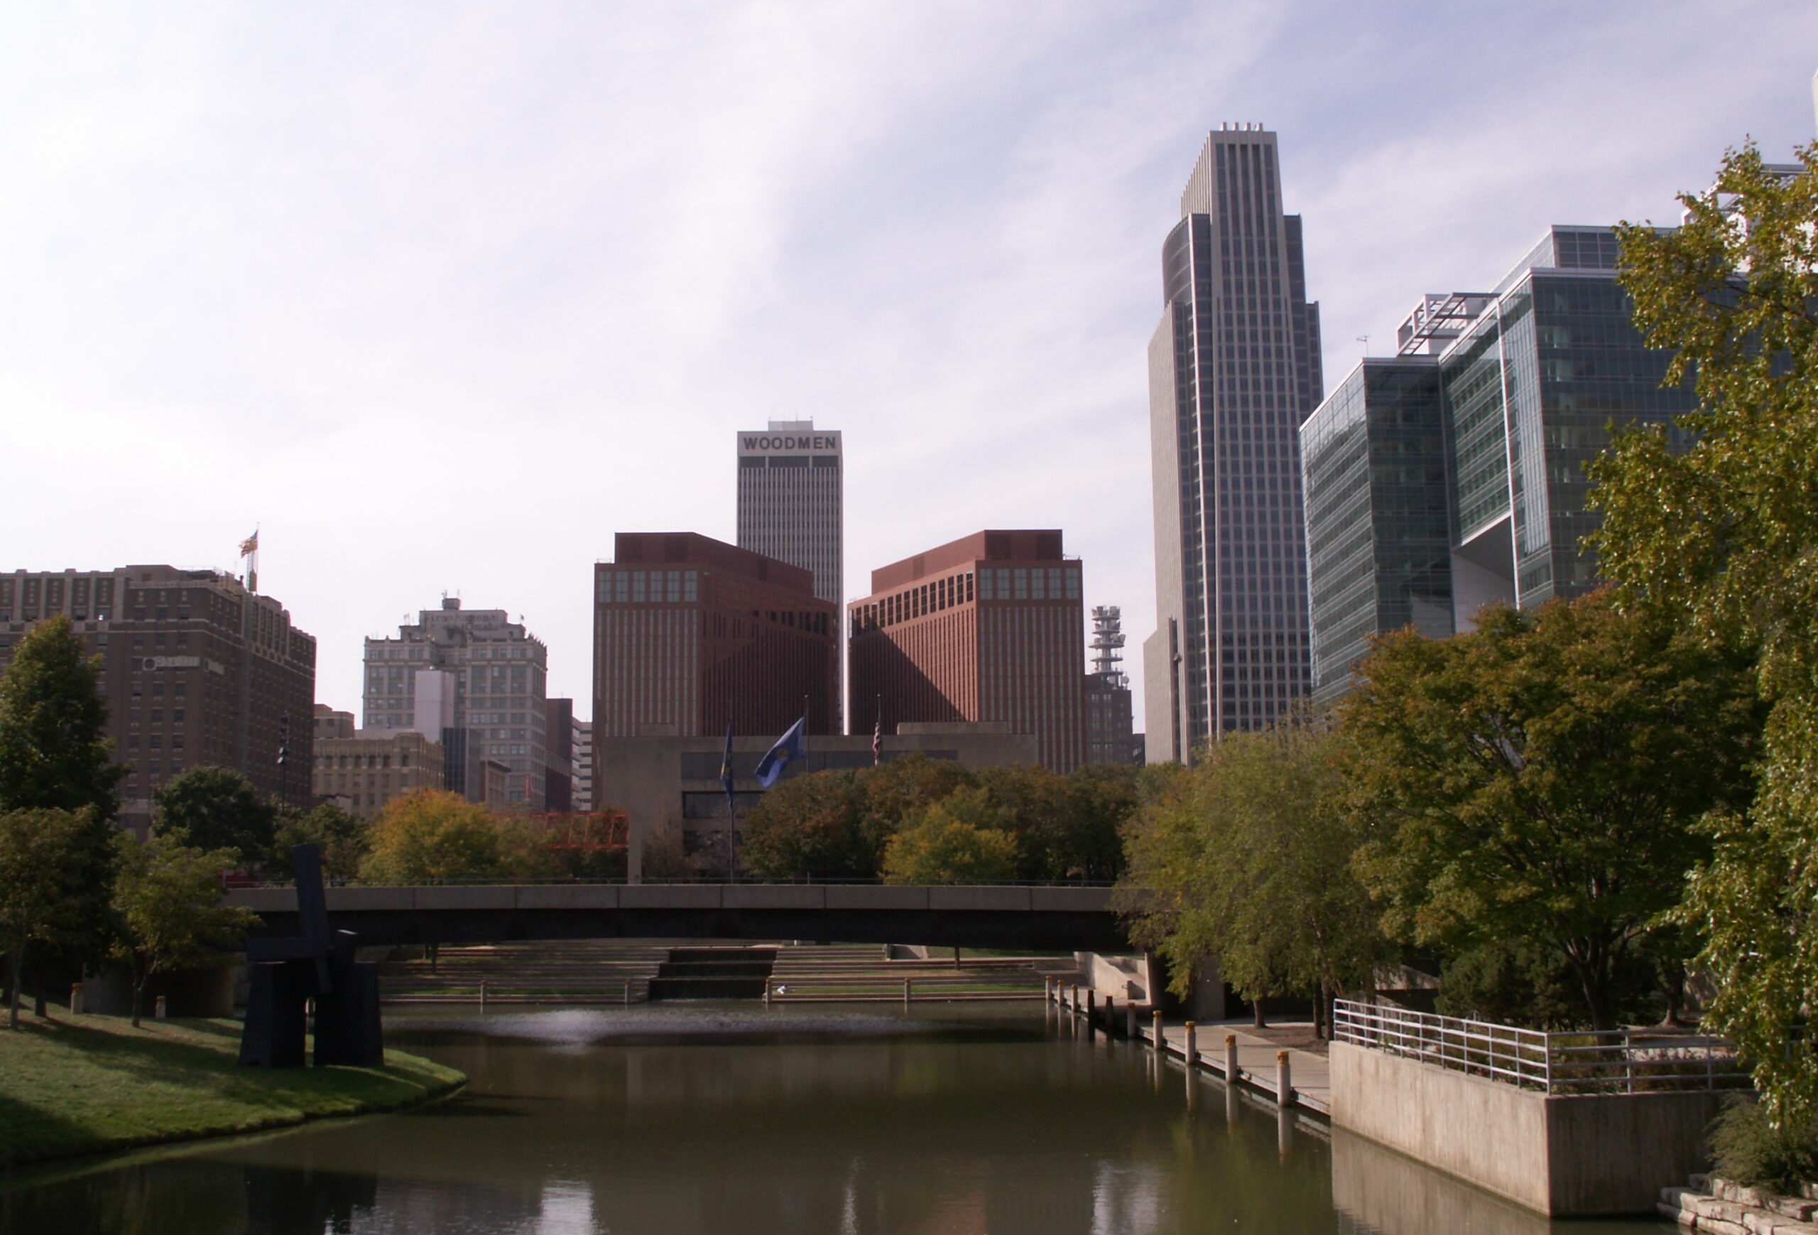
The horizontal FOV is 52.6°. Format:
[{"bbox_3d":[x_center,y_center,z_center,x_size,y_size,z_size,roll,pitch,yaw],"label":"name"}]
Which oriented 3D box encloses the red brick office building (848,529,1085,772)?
[{"bbox_3d":[9.519,19.116,342.627,41.800,63.500,46.000,0,-9,-1],"label":"red brick office building"}]

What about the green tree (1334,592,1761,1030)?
[{"bbox_3d":[15.017,4.704,42.093,10.200,10.710,10.200,0,-9,-1],"label":"green tree"}]

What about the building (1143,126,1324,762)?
[{"bbox_3d":[88.264,-30.615,503.263,43.500,196.000,51.000,0,-9,-1],"label":"building"}]

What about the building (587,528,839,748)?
[{"bbox_3d":[-34.520,19.515,341.710,42.300,63.300,46.000,0,-9,-1],"label":"building"}]

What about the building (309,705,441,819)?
[{"bbox_3d":[-111.268,37.174,357.558,37.000,33.500,21.000,0,-9,-1],"label":"building"}]

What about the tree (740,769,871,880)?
[{"bbox_3d":[-8.446,18.955,150.776,10.600,13.090,10.600,0,-9,-1],"label":"tree"}]

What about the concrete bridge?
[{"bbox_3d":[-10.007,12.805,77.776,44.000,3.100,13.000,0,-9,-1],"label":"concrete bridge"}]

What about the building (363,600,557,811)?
[{"bbox_3d":[-108.960,31.058,439.471,39.700,68.000,21.500,0,-9,-1],"label":"building"}]

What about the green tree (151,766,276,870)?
[{"bbox_3d":[-43.799,13.914,113.422,8.060,9.230,8.060,0,-9,-1],"label":"green tree"}]

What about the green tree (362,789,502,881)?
[{"bbox_3d":[-32.595,17.892,125.136,10.000,12.460,10.000,0,-9,-1],"label":"green tree"}]

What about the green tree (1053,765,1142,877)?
[{"bbox_3d":[16.491,19.010,156.329,9.400,13.260,9.400,0,-9,-1],"label":"green tree"}]

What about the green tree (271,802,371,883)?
[{"bbox_3d":[-46.842,19.664,145.845,8.600,9.890,8.600,0,-9,-1],"label":"green tree"}]

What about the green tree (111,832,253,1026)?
[{"bbox_3d":[-23.581,10.058,58.200,4.730,6.310,4.730,0,-9,-1],"label":"green tree"}]

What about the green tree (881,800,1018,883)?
[{"bbox_3d":[2.585,16.555,113.890,8.530,10.440,8.530,0,-9,-1],"label":"green tree"}]

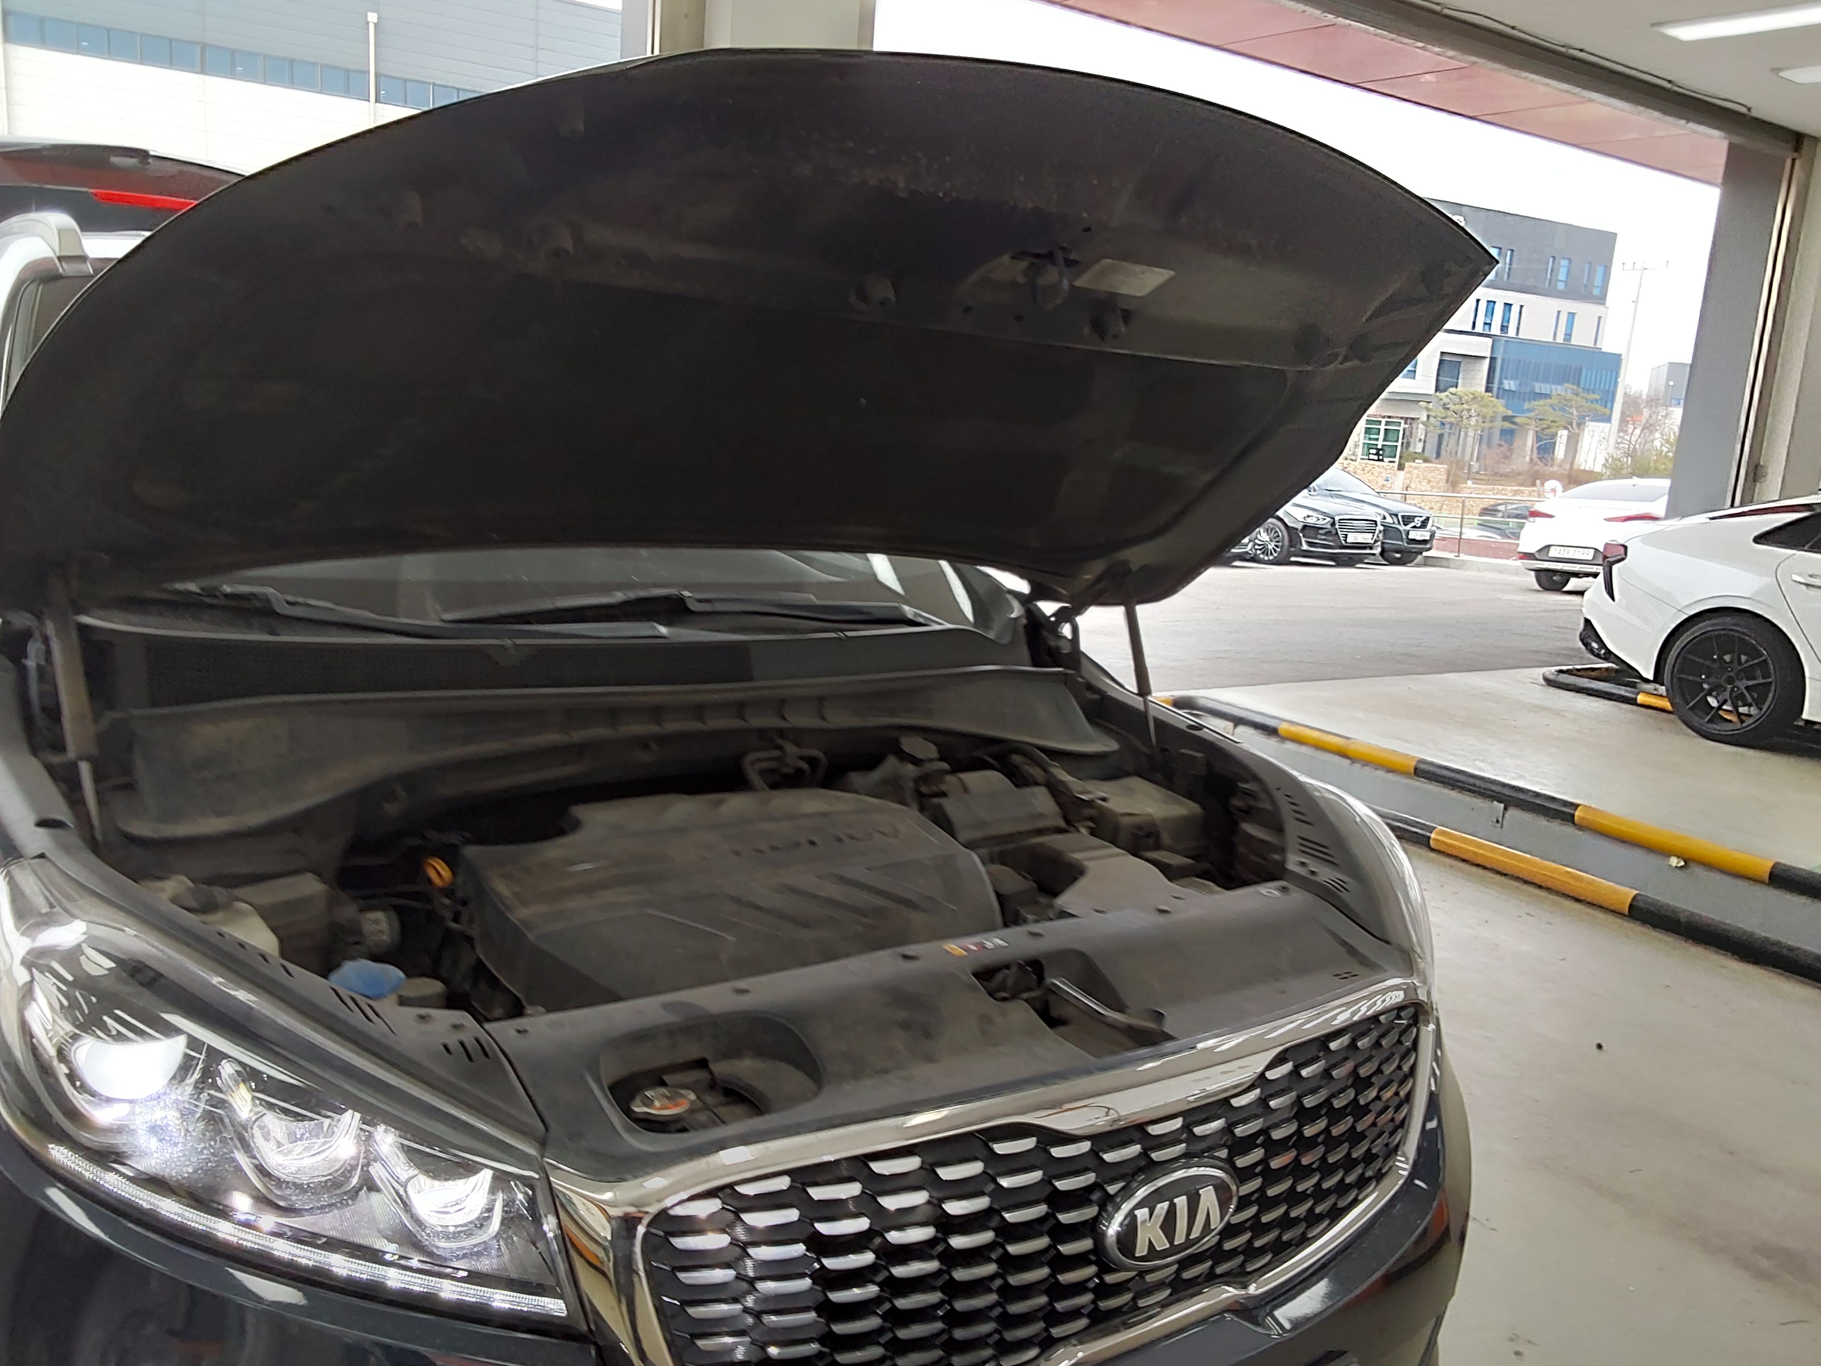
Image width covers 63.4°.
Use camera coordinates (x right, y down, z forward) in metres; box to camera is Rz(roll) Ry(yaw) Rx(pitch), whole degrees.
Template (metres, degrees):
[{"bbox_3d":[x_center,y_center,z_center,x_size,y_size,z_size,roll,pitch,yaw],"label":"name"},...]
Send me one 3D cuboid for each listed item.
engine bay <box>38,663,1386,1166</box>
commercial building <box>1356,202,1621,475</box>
[{"bbox_3d":[-0.095,0.329,1.721,1.460,0.460,0.940,-3,13,-34],"label":"engine bay"},{"bbox_3d":[32.874,-24.442,104.291,29.000,16.800,15.000,-1,12,-27],"label":"commercial building"}]

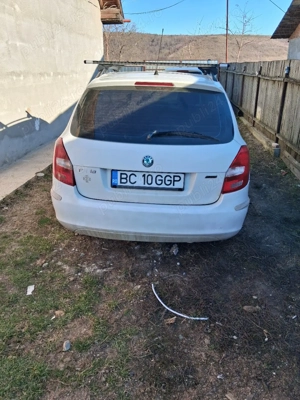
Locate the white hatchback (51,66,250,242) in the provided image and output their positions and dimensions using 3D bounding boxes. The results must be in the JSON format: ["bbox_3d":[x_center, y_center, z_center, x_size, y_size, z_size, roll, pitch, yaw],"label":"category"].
[{"bbox_3d":[0.113,-0.874,4.100,1.650,1.510,4.200,3,23,3],"label":"white hatchback"}]

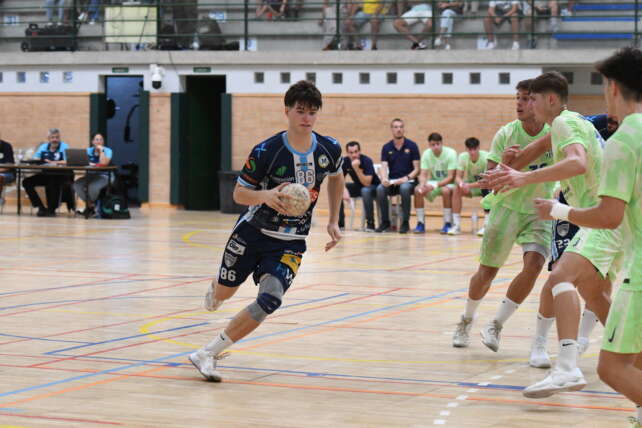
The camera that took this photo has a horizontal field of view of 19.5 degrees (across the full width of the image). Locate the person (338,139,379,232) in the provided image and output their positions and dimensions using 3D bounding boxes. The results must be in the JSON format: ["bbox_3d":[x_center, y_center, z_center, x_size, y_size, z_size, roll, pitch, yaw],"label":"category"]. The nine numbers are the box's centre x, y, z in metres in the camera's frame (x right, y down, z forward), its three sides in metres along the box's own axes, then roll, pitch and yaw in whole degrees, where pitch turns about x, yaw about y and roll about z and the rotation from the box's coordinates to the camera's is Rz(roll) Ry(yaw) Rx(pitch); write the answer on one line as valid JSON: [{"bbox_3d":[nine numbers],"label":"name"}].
[{"bbox_3d":[0.524,-0.360,24.470,0.540,1.210,0.780,2,3,22],"label":"person"}]

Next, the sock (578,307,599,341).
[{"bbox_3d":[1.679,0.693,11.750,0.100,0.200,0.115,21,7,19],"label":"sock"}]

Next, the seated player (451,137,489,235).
[{"bbox_3d":[1.948,-0.368,24.269,0.520,1.280,0.800,2,3,16],"label":"seated player"}]

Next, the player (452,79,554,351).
[{"bbox_3d":[1.243,-0.007,12.008,0.680,1.740,0.560,2,3,20],"label":"player"}]

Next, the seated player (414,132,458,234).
[{"bbox_3d":[1.513,-0.403,24.368,0.530,1.330,0.800,1,3,16],"label":"seated player"}]

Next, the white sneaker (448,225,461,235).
[{"bbox_3d":[1.725,0.219,24.097,0.115,0.120,0.290,2,3,18],"label":"white sneaker"}]

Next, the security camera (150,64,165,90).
[{"bbox_3d":[-2.593,-2.165,29.700,0.200,0.390,0.260,2,3,23],"label":"security camera"}]

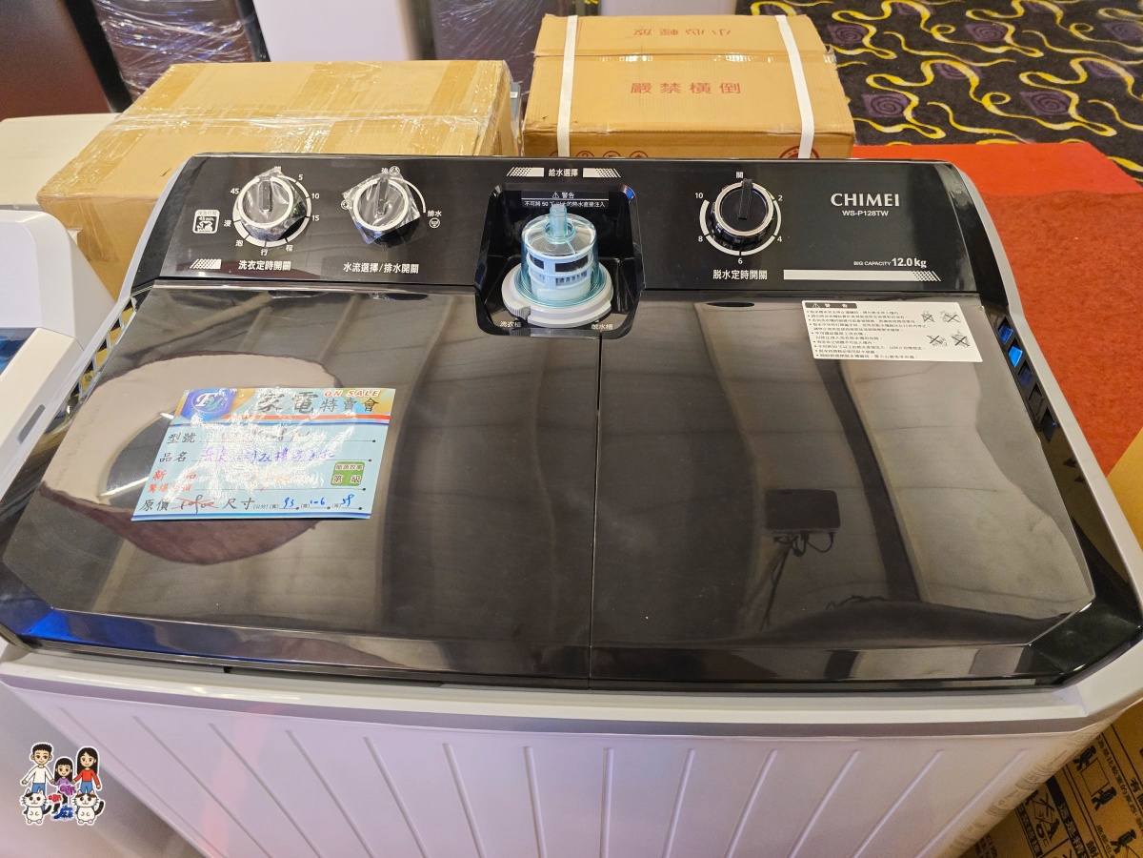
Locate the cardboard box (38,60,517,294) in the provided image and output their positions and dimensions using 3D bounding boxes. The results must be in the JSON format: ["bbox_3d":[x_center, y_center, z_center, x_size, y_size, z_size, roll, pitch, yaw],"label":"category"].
[{"bbox_3d":[-0.461,-0.214,1.613,0.641,0.887,0.484,1,47,3],"label":"cardboard box"}]

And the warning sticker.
[{"bbox_3d":[0.315,-0.098,0.753,0.157,0.002,0.082,1,52,3],"label":"warning sticker"}]

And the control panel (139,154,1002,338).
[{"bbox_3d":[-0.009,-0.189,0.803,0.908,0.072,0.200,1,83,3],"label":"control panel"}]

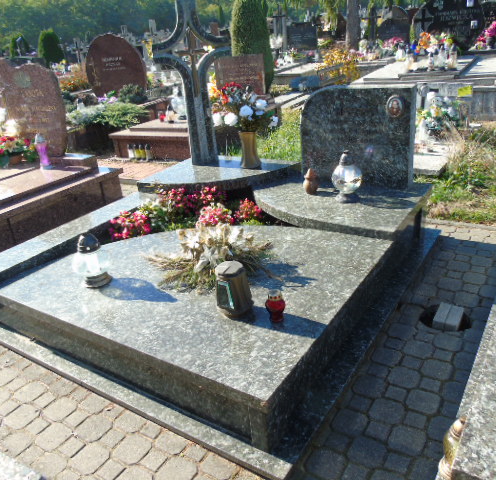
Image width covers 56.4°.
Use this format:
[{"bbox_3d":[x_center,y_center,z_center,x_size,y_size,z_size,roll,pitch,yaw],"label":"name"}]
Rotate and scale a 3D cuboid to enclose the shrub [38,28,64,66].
[{"bbox_3d":[-9.975,-9.620,23.464,1.250,2.100,1.250,11,28,31],"label":"shrub"}]

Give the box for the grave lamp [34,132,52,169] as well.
[{"bbox_3d":[-1.930,-0.839,4.326,0.135,0.325,0.135,-16,26,-21],"label":"grave lamp"}]

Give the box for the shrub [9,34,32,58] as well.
[{"bbox_3d":[-6.180,-5.287,12.500,0.550,0.750,0.550,-15,26,-20],"label":"shrub"}]

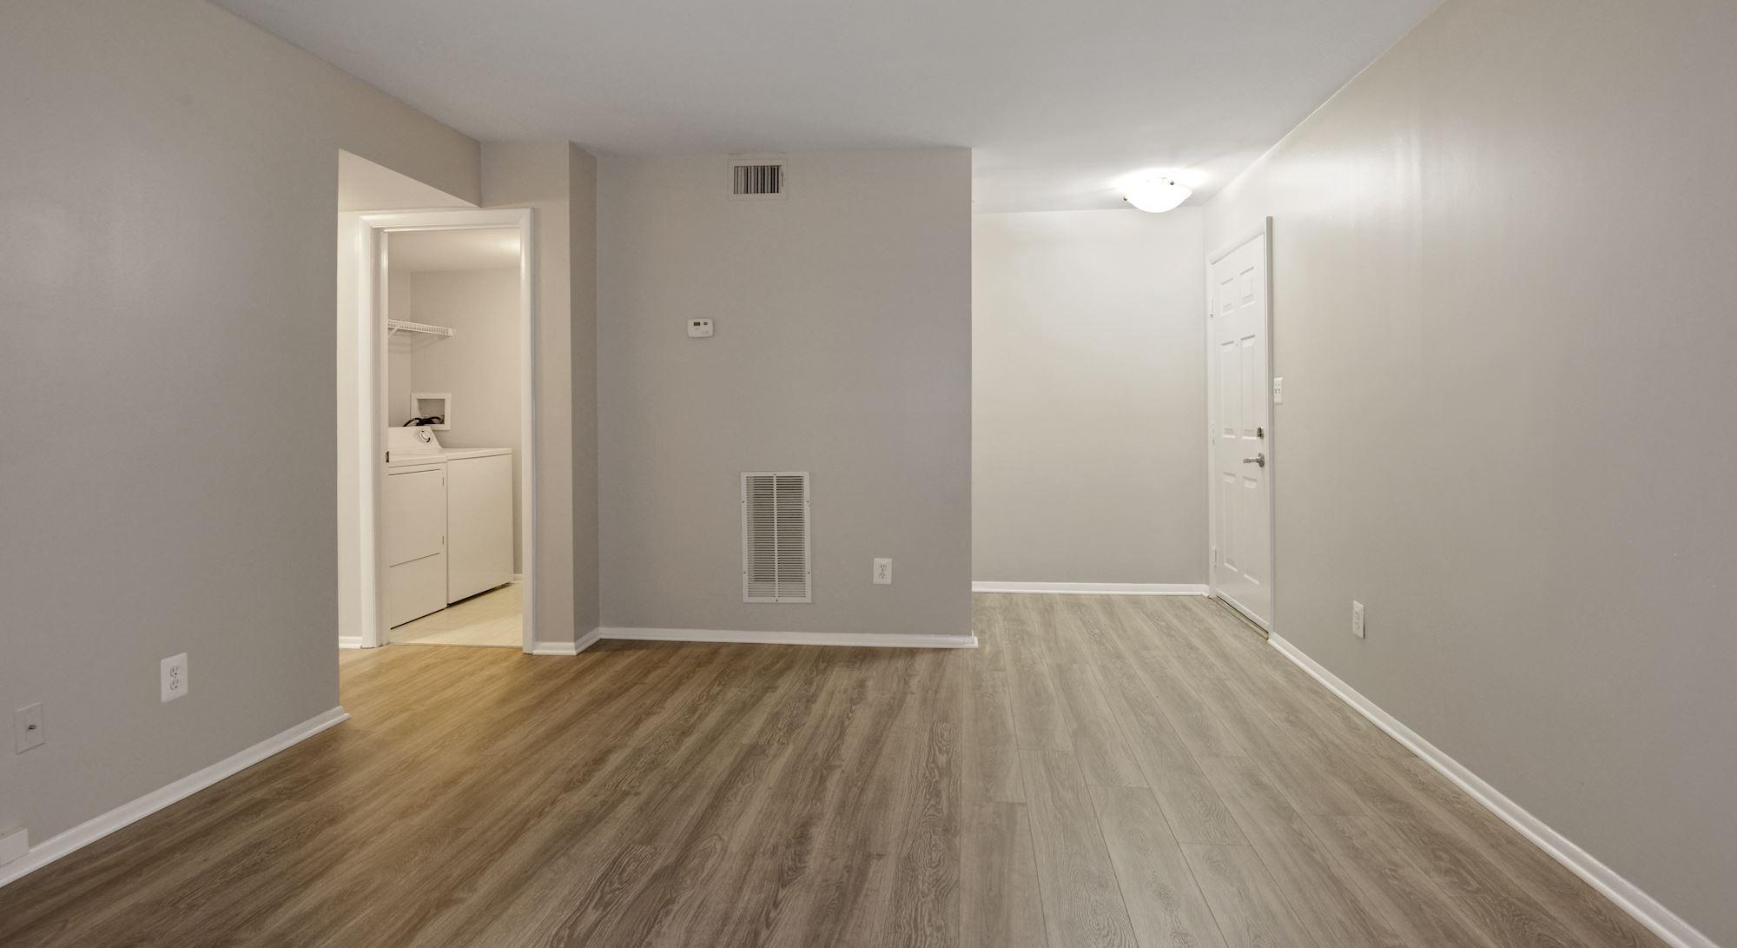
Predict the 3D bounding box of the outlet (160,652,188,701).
[{"bbox_3d":[-2.075,0.610,2.454,0.009,0.123,0.080,0,4,7],"label":"outlet"}]

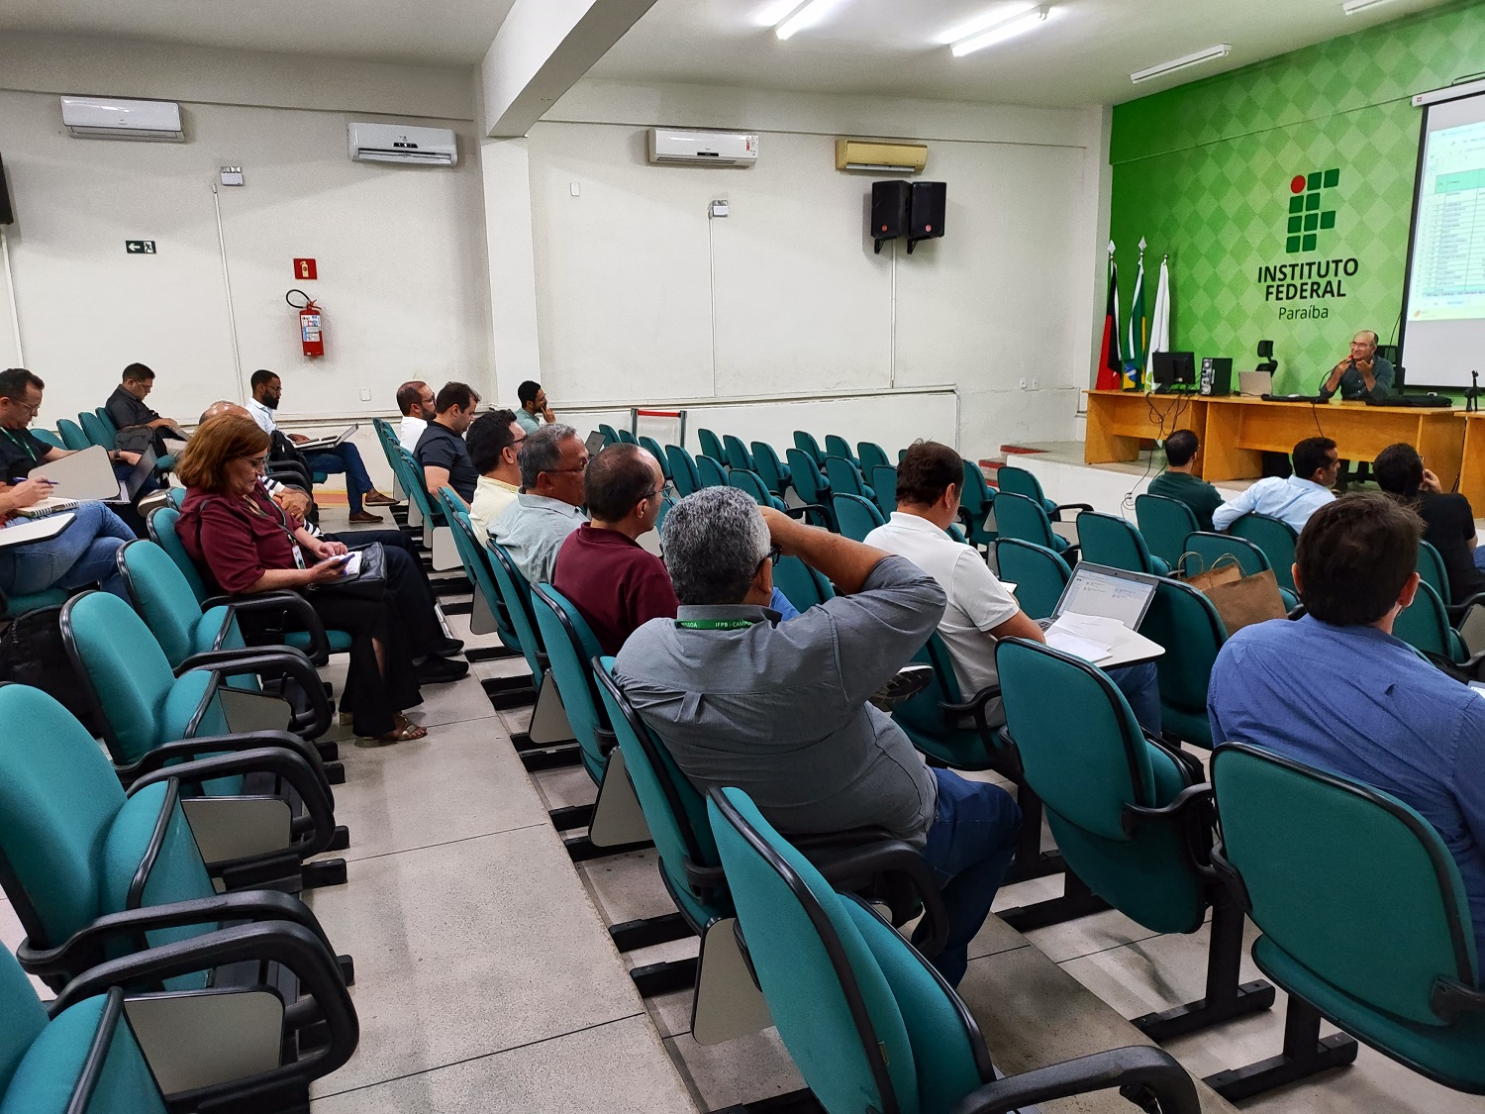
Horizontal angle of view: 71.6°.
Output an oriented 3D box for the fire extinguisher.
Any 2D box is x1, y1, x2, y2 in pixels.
[{"bbox_3d":[-4.288,-2.288,10.105,0.290,0.650,0.180,-6,13,-22],"label":"fire extinguisher"}]

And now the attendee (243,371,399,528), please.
[{"bbox_3d":[-3.287,-0.863,8.109,1.030,1.218,0.520,-6,13,-22],"label":"attendee"}]

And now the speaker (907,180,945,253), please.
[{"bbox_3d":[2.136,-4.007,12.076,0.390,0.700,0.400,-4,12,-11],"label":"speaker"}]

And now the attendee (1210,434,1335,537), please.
[{"bbox_3d":[3.116,-0.038,5.776,0.780,1.280,0.680,-5,12,-17],"label":"attendee"}]

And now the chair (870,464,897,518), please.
[{"bbox_3d":[1.247,-0.166,7.101,0.570,0.860,0.660,-6,13,-22],"label":"chair"}]

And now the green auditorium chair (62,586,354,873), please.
[{"bbox_3d":[-1.226,0.506,2.426,0.520,0.920,0.660,-6,13,-22],"label":"green auditorium chair"}]

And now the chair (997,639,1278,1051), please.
[{"bbox_3d":[0.899,0.610,2.483,0.540,0.841,0.610,-6,13,-22],"label":"chair"}]

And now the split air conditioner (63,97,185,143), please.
[{"bbox_3d":[-5.609,-3.956,9.346,0.920,0.300,0.220,-6,13,-22],"label":"split air conditioner"}]

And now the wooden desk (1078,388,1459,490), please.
[{"bbox_3d":[4.675,-1.064,9.419,0.780,0.760,3.760,-6,13,-22],"label":"wooden desk"}]

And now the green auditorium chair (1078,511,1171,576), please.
[{"bbox_3d":[1.942,0.211,5.035,0.540,0.841,0.610,-6,13,-22],"label":"green auditorium chair"}]

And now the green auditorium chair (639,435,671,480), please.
[{"bbox_3d":[-0.524,-0.571,8.815,0.570,0.860,0.660,-6,13,-22],"label":"green auditorium chair"}]

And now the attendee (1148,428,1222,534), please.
[{"bbox_3d":[2.892,-0.149,6.203,0.880,1.280,0.560,-6,13,-22],"label":"attendee"}]

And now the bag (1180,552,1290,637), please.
[{"bbox_3d":[1.735,0.209,3.669,0.330,0.440,0.170,-6,13,-21],"label":"bag"}]

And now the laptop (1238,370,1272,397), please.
[{"bbox_3d":[4.900,-1.627,9.758,0.250,0.240,0.355,-6,13,-21],"label":"laptop"}]

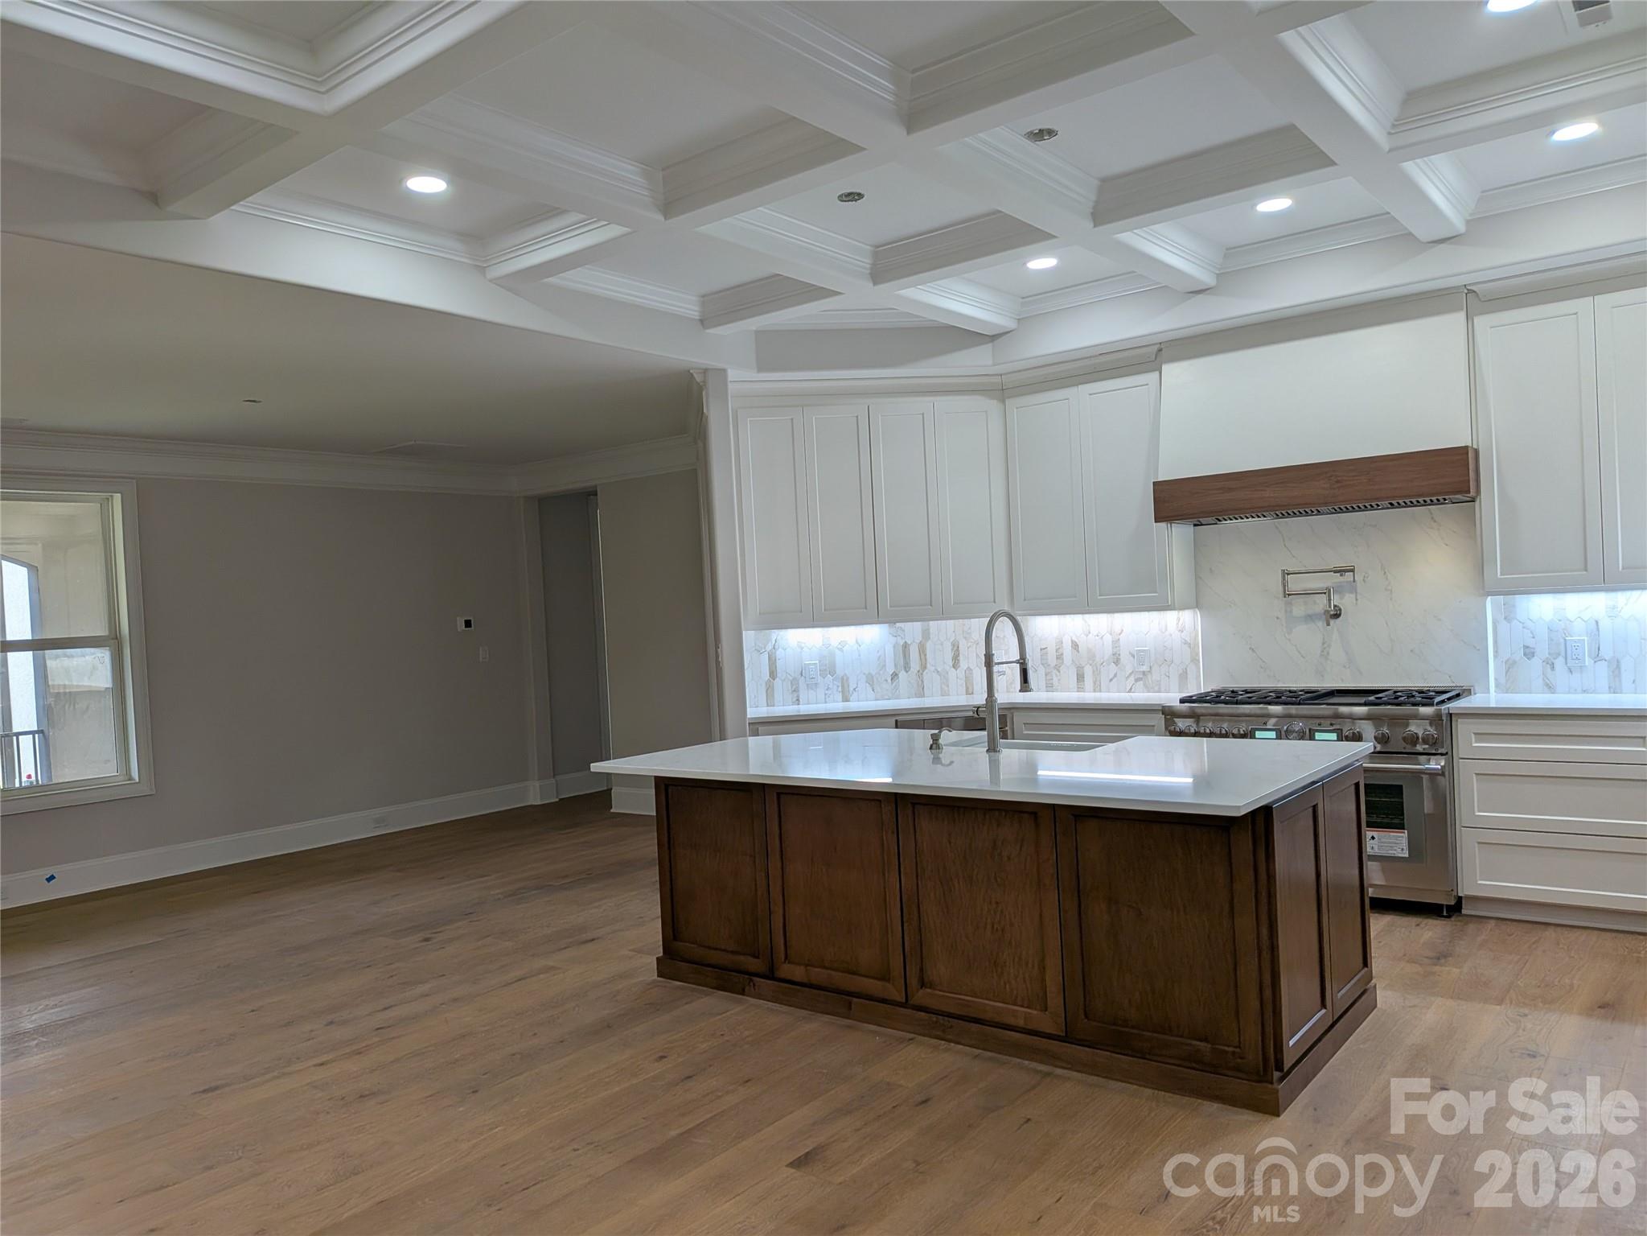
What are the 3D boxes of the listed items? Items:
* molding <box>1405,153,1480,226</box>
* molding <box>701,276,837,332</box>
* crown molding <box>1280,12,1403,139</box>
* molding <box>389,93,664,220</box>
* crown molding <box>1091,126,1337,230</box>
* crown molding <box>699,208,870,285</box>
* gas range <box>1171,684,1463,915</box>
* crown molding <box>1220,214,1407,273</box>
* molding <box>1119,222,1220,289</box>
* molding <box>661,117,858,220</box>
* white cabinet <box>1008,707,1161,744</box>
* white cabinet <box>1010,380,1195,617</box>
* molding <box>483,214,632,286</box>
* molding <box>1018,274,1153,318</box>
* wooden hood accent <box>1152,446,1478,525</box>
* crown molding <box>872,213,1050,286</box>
[{"bbox_3d":[2.323,-1.635,4.268,0.072,0.145,1.060,-3,0,39],"label":"molding"},{"bbox_3d":[-0.267,-1.512,5.381,0.860,0.145,0.072,-3,0,39],"label":"molding"},{"bbox_3d":[1.543,-1.590,3.333,0.072,0.145,1.098,-3,0,39],"label":"crown molding"},{"bbox_3d":[-0.880,-1.474,3.647,0.080,0.130,1.100,-3,0,39],"label":"molding"},{"bbox_3d":[1.367,-1.586,4.100,0.877,0.145,0.072,-3,0,39],"label":"crown molding"},{"bbox_3d":[-0.101,-1.516,4.593,0.072,0.145,1.101,-3,0,39],"label":"crown molding"},{"bbox_3d":[2.353,0.824,5.450,1.222,0.940,0.670,-3,0,39],"label":"gas range"},{"bbox_3d":[2.150,-1.652,5.016,0.870,0.080,0.080,-3,0,39],"label":"crown molding"},{"bbox_3d":[1.499,-1.598,4.894,0.072,0.145,1.060,-3,0,39],"label":"molding"},{"bbox_3d":[-0.245,-1.505,3.788,0.890,0.130,0.080,-3,0,39],"label":"molding"},{"bbox_3d":[1.558,0.895,6.143,0.880,0.883,0.600,-3,0,39],"label":"white cabinet"},{"bbox_3d":[1.514,-0.653,6.267,0.930,1.248,0.355,-3,0,39],"label":"white cabinet"},{"bbox_3d":[-1.051,-1.467,4.402,0.860,0.145,0.072,-3,0,39],"label":"molding"},{"bbox_3d":[1.339,-1.616,5.674,0.900,0.081,0.080,-3,0,39],"label":"molding"},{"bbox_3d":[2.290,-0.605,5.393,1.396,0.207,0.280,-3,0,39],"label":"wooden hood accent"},{"bbox_3d":[0.542,-1.549,4.742,0.880,0.145,0.072,-3,0,39],"label":"crown molding"}]

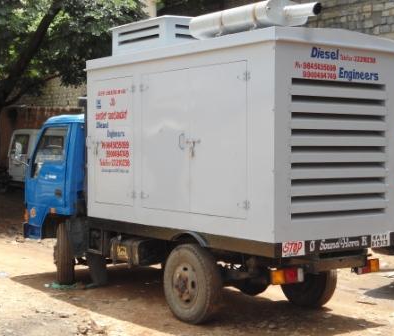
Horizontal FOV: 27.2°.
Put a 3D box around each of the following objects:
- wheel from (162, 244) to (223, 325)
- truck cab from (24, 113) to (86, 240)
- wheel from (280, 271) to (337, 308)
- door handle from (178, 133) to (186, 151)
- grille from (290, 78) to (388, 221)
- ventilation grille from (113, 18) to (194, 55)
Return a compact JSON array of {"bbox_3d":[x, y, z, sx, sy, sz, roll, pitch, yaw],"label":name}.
[{"bbox_3d":[-0.040,1.119,7.865,0.200,0.769,0.769,-1,2,-36],"label":"wheel"},{"bbox_3d":[-1.246,0.121,10.745,1.622,1.631,1.470,-1,2,-36],"label":"truck cab"},{"bbox_3d":[1.167,1.102,8.752,0.200,0.769,0.769,-1,2,-36],"label":"wheel"},{"bbox_3d":[-0.151,-0.254,7.873,0.050,0.162,0.025,-1,2,-36],"label":"door handle"},{"bbox_3d":[1.296,-0.162,7.287,1.225,1.217,0.060,-1,2,-36],"label":"grille"},{"bbox_3d":[-0.169,-1.402,9.179,1.166,0.363,1.082,-1,2,-36],"label":"ventilation grille"}]

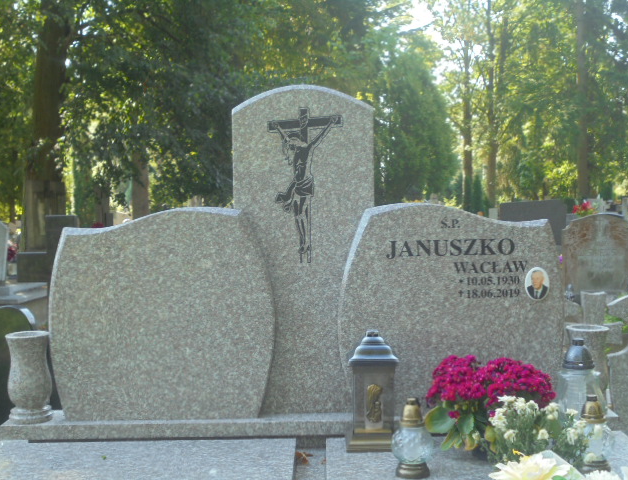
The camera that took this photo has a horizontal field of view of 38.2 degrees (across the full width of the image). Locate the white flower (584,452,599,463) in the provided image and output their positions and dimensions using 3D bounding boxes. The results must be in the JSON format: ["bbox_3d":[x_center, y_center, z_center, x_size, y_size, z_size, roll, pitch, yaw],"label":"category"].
[{"bbox_3d":[0.796,0.624,2.600,0.040,0.029,0.038,-1,4,0],"label":"white flower"}]

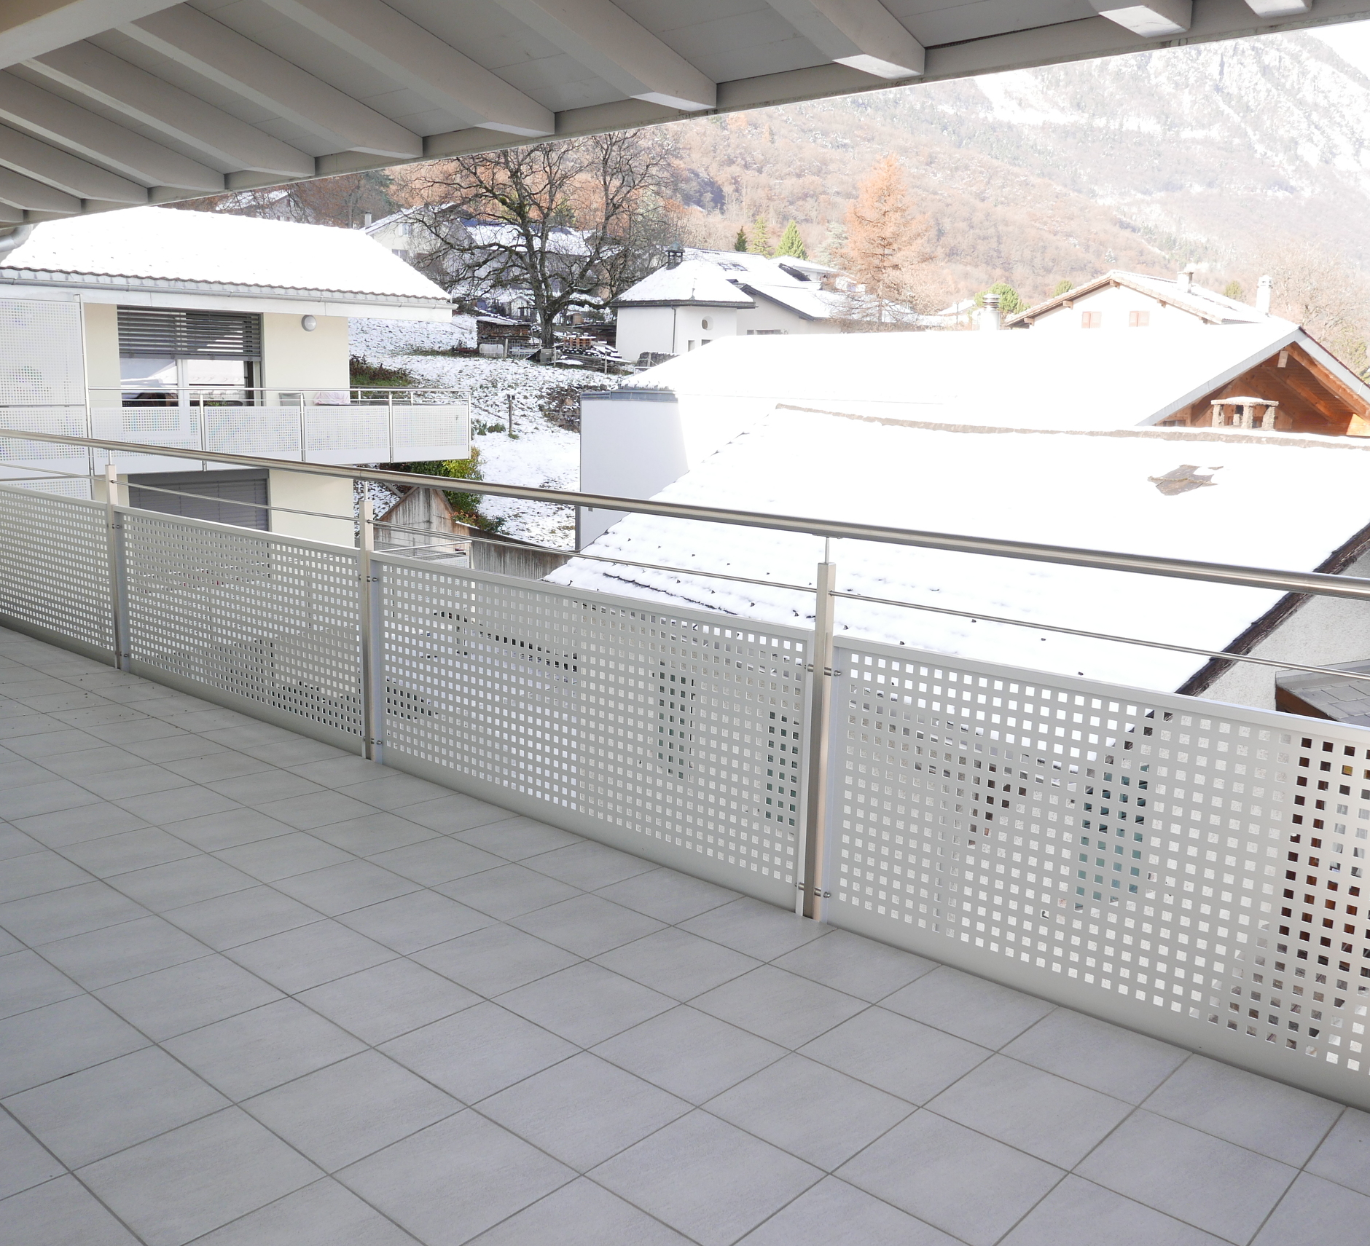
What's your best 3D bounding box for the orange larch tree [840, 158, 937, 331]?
[{"bbox_3d":[17.070,-31.830,106.000,7.900,15.800,7.900,2,10,0],"label":"orange larch tree"}]

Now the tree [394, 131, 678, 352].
[{"bbox_3d":[-7.730,-20.130,65.000,14.600,12.400,14.000,2,10,0],"label":"tree"}]

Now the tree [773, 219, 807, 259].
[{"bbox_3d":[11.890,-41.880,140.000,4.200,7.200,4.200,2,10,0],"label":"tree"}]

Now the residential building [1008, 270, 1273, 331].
[{"bbox_3d":[24.500,-14.000,66.000,8.200,8.600,12.600,-5,12,-37],"label":"residential building"}]

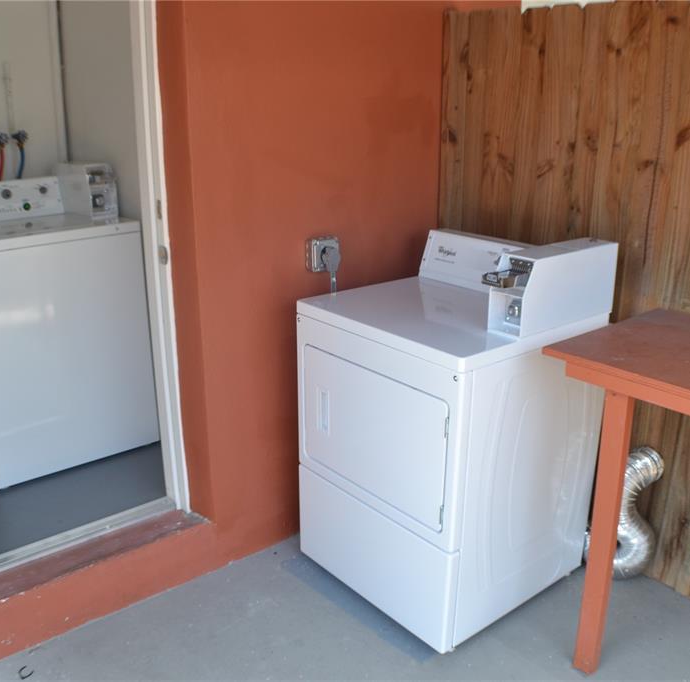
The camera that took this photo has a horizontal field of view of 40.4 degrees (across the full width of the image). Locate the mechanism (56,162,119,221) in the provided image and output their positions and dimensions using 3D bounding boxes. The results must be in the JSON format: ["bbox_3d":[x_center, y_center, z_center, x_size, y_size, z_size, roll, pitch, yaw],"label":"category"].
[{"bbox_3d":[-1.018,-0.610,3.668,0.110,0.200,0.340,-15,25,-35],"label":"mechanism"}]

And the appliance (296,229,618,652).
[{"bbox_3d":[0.334,0.228,3.042,0.690,1.141,0.697,-16,26,-38],"label":"appliance"}]

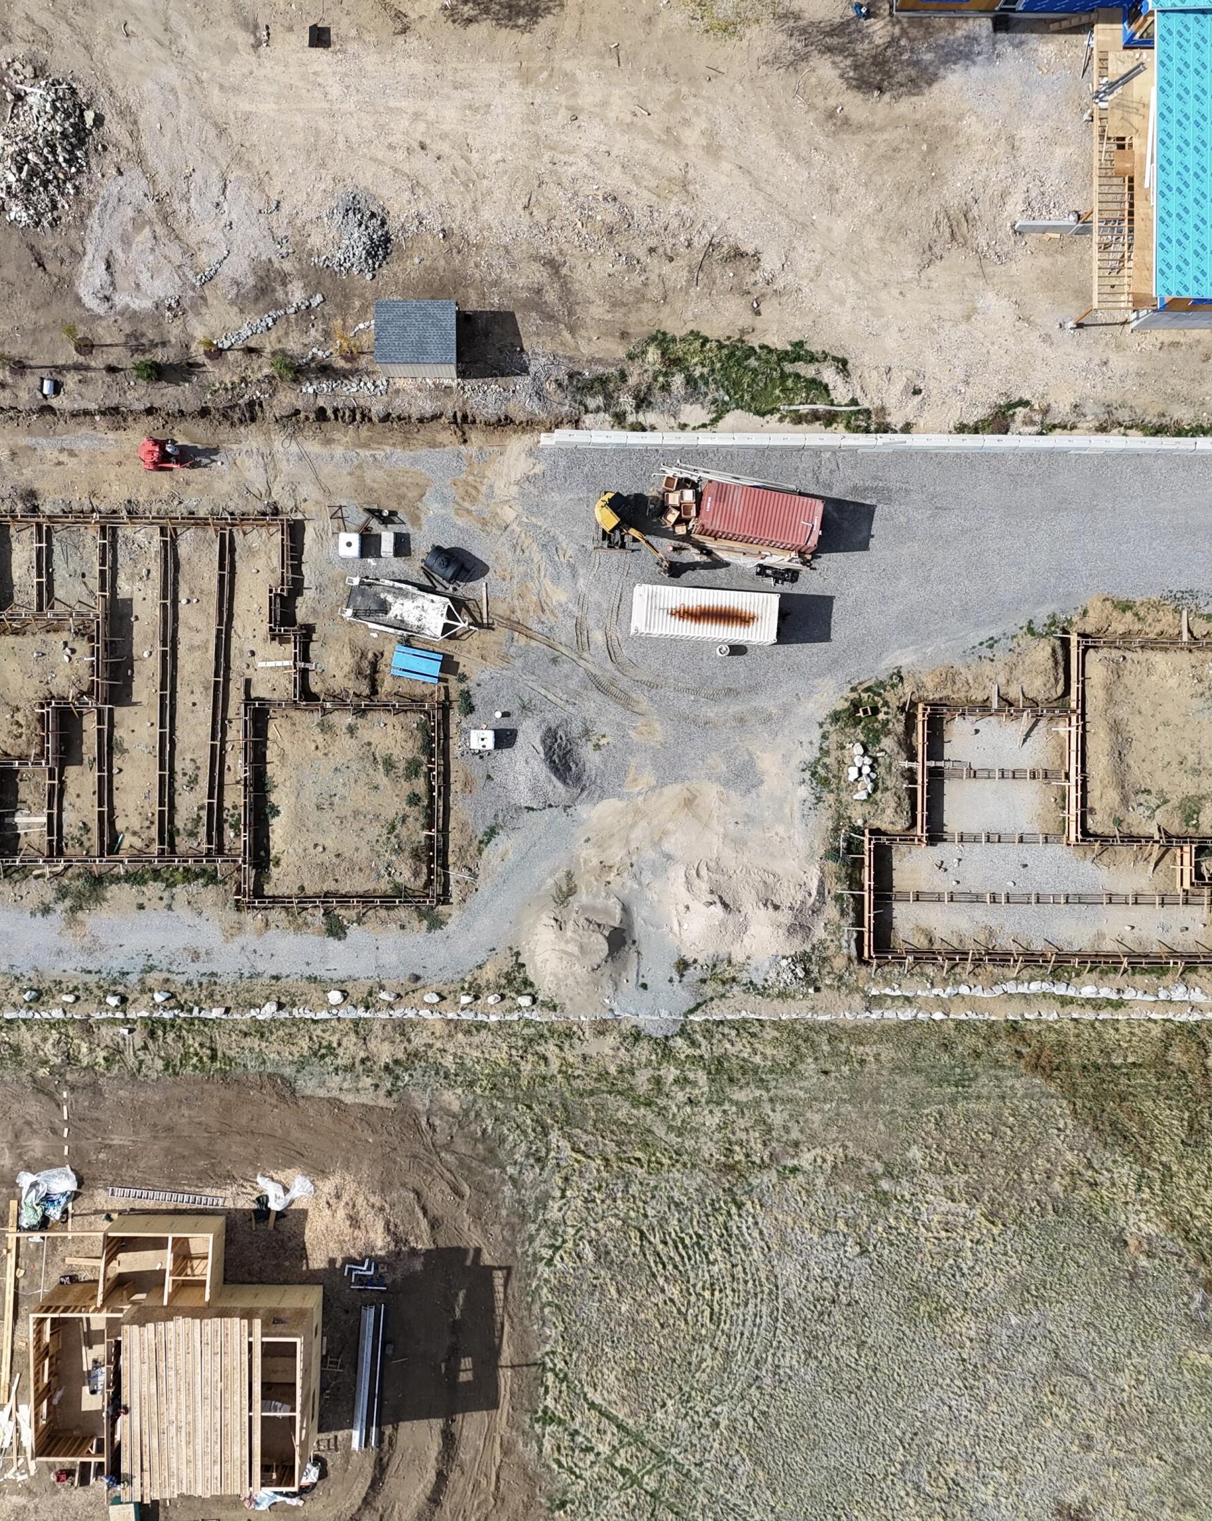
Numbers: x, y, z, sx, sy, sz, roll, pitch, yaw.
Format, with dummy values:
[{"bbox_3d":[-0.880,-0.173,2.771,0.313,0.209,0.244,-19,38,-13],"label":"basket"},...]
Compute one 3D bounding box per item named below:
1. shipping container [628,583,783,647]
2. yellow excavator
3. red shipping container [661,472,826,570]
[{"bbox_3d":[5.190,-7.540,73.700,7.360,2.590,2.440,4,90,0],"label":"shipping container"},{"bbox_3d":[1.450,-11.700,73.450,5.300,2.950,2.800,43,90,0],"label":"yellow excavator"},{"bbox_3d":[8.090,-12.680,73.700,6.060,2.590,2.440,10,90,0],"label":"red shipping container"}]

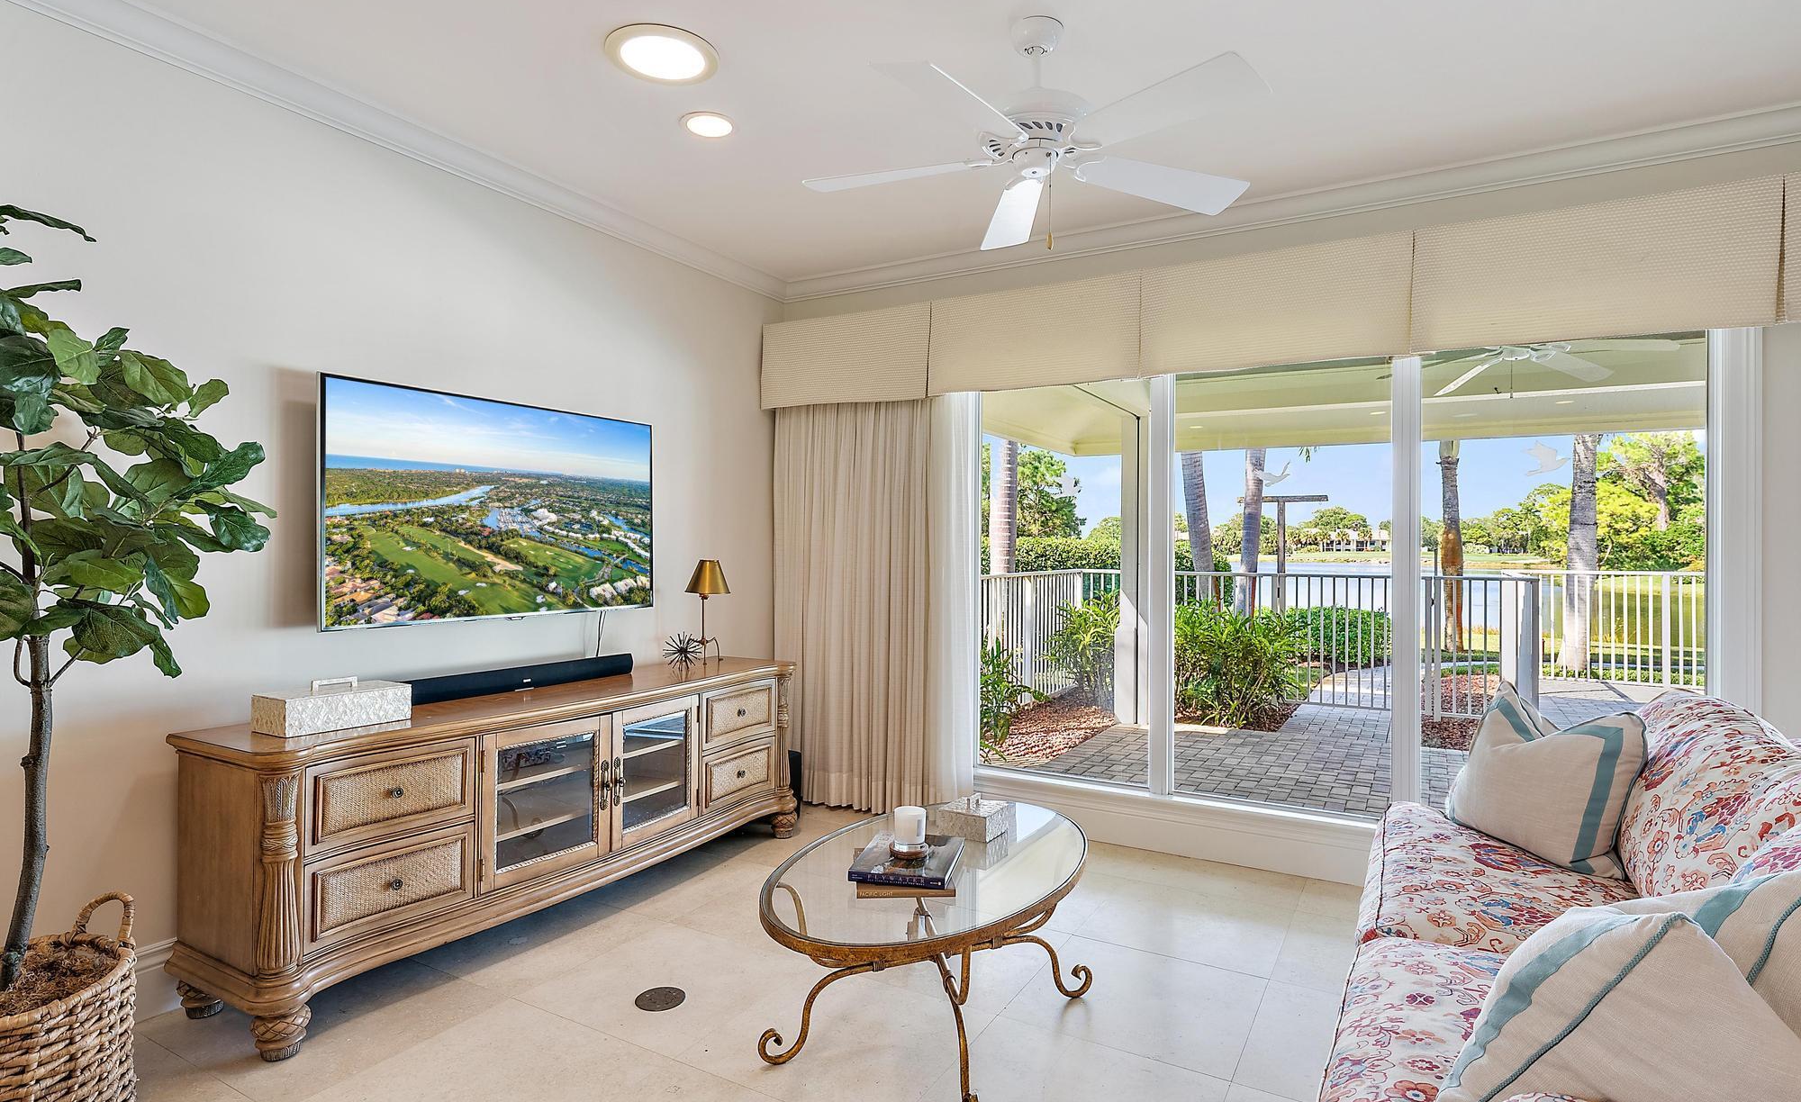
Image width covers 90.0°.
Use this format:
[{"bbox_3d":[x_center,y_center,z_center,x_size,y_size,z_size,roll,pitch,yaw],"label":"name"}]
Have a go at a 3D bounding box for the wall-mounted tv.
[{"bbox_3d":[-1.449,-0.148,3.354,0.052,0.790,1.374,0,0,30],"label":"wall-mounted tv"}]

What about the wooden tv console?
[{"bbox_3d":[-1.245,0.896,3.256,0.563,0.777,2.146,0,0,30],"label":"wooden tv console"}]

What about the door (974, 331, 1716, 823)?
[{"bbox_3d":[1.556,0.124,3.730,2.758,1.852,0.091,0,0,30],"label":"door"}]

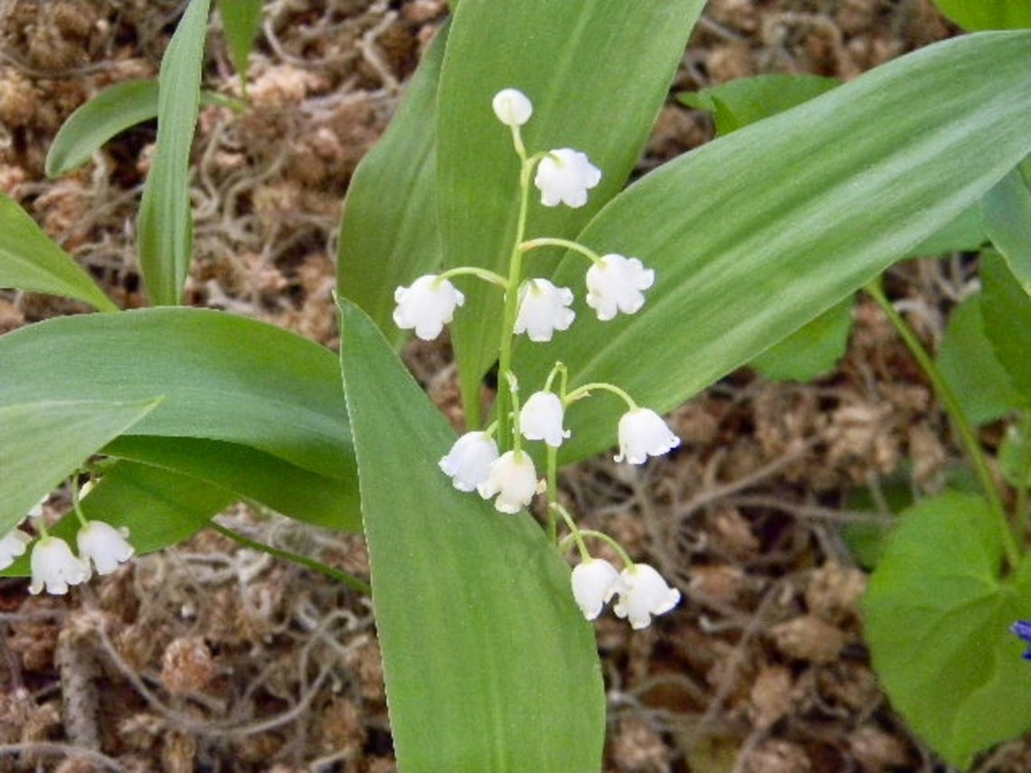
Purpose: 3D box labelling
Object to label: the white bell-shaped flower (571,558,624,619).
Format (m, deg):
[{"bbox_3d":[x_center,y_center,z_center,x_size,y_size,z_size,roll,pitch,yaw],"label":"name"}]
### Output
[{"bbox_3d":[0.013,0.032,0.385,0.008,0.009,0.008,-15,31,12],"label":"white bell-shaped flower"}]

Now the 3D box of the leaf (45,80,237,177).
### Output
[{"bbox_3d":[-0.079,-0.054,0.520,0.041,0.017,0.015,0,40,0],"label":"leaf"}]

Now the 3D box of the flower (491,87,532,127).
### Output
[{"bbox_3d":[0.000,-0.042,0.370,0.006,0.006,0.006,0,40,0],"label":"flower"}]

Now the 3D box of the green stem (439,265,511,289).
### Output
[{"bbox_3d":[-0.006,-0.016,0.375,0.011,0.004,0.003,0,40,0],"label":"green stem"}]

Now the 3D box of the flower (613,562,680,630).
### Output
[{"bbox_3d":[0.020,0.033,0.385,0.010,0.009,0.010,-11,32,9],"label":"flower"}]

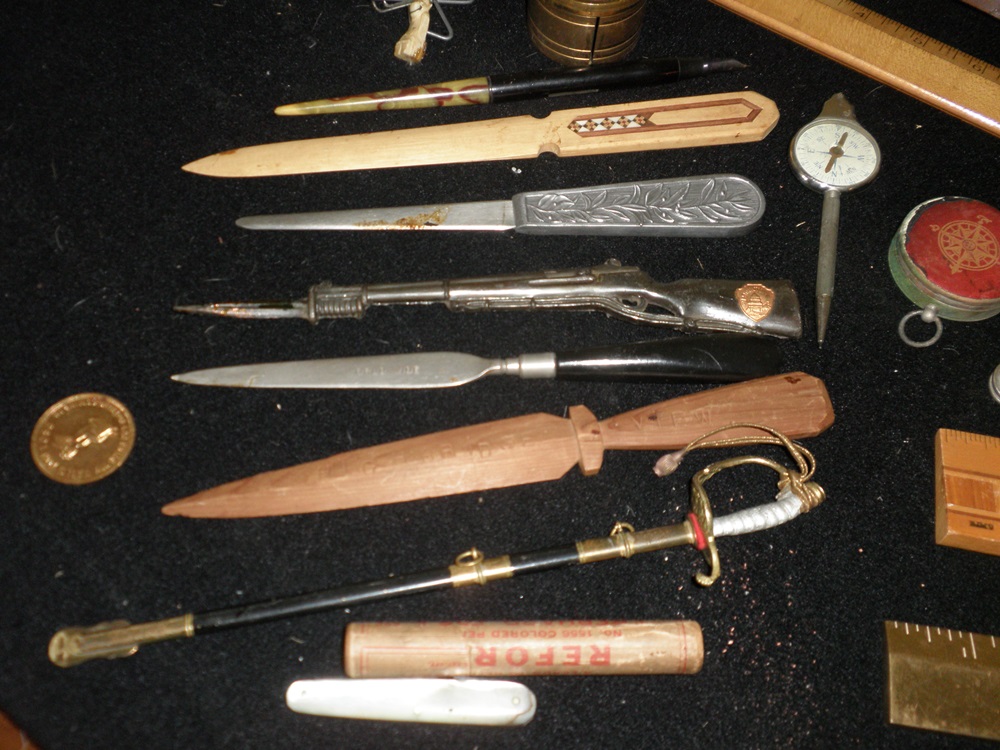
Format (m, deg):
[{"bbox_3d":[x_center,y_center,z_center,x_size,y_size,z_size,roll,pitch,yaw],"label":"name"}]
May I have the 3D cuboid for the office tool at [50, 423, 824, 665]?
[{"bbox_3d":[-0.014,0.053,0.320,0.236,0.012,0.049,-10,62,-8],"label":"office tool"}]

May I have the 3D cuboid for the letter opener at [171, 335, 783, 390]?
[{"bbox_3d":[-0.006,-0.003,0.353,0.203,0.009,0.016,-2,61,-3],"label":"letter opener"}]

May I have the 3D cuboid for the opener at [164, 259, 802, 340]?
[{"bbox_3d":[-0.003,-0.027,0.367,0.215,0.009,0.029,0,61,-2],"label":"opener"}]

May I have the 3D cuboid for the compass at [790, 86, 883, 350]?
[{"bbox_3d":[0.120,-0.059,0.388,0.033,0.011,0.118,11,61,4],"label":"compass"}]

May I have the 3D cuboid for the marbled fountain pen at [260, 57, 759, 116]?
[{"bbox_3d":[0.006,-0.113,0.414,0.185,0.010,0.010,-7,62,-6],"label":"marbled fountain pen"}]

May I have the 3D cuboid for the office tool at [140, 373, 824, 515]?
[{"bbox_3d":[0.003,0.024,0.338,0.215,0.010,0.022,-9,62,-7],"label":"office tool"}]

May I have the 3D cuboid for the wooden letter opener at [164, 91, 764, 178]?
[{"bbox_3d":[-0.004,-0.089,0.403,0.227,0.006,0.020,-6,61,-6],"label":"wooden letter opener"}]

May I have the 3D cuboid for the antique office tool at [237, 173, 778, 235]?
[{"bbox_3d":[0.002,-0.059,0.386,0.192,0.007,0.026,-3,61,-4],"label":"antique office tool"}]

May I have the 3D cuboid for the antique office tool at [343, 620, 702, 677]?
[{"bbox_3d":[0.007,0.078,0.306,0.102,0.015,0.015,0,61,-2],"label":"antique office tool"}]

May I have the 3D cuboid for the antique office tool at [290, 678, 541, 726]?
[{"bbox_3d":[-0.025,0.092,0.301,0.070,0.007,0.011,2,61,-1],"label":"antique office tool"}]

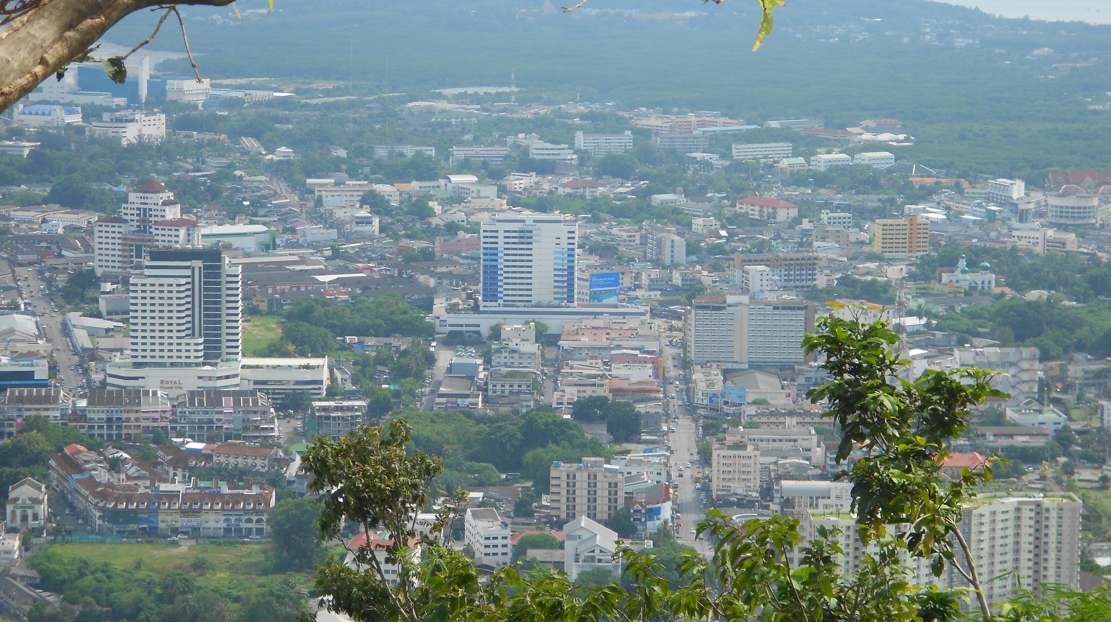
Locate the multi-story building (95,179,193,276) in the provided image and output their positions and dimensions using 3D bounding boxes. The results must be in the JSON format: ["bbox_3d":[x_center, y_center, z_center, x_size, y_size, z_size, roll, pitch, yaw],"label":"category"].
[{"bbox_3d":[-255.650,-48.330,1988.130,55.000,61.000,32.000,4,8,23],"label":"multi-story building"}]

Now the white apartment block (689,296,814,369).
[{"bbox_3d":[102.490,11.840,1649.560,64.000,37.500,19.000,1,7,1],"label":"white apartment block"}]

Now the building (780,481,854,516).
[{"bbox_3d":[102.960,74.150,1249.890,30.000,14.500,16.000,1,7,6],"label":"building"}]

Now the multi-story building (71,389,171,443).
[{"bbox_3d":[-193.080,46.870,1417.190,44.000,20.000,16.000,0,7,-2],"label":"multi-story building"}]

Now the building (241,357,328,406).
[{"bbox_3d":[-129.890,34.260,1526.080,42.000,19.000,31.000,0,7,-3],"label":"building"}]

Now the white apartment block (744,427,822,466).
[{"bbox_3d":[97.620,58.520,1371.580,33.000,14.500,14.000,1,7,0],"label":"white apartment block"}]

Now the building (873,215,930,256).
[{"bbox_3d":[238.740,-50.830,2187.540,35.000,27.500,11.000,-2,8,-18],"label":"building"}]

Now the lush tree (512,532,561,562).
[{"bbox_3d":[-6.430,86.420,1158.560,15.800,10.600,14.000,1,7,0],"label":"lush tree"}]

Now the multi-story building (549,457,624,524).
[{"bbox_3d":[12.700,69.780,1238.470,28.300,23.800,13.000,1,7,4],"label":"multi-story building"}]

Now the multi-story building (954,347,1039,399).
[{"bbox_3d":[212.500,31.350,1528.860,38.500,26.000,18.000,1,7,1],"label":"multi-story building"}]

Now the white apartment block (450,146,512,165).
[{"bbox_3d":[-68.750,-142.070,2936.920,56.000,15.000,15.000,1,7,0],"label":"white apartment block"}]

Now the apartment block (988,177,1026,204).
[{"bbox_3d":[366.390,-95.650,2579.210,10.500,20.000,45.000,-2,8,-18],"label":"apartment block"}]

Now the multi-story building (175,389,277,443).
[{"bbox_3d":[-147.420,47.280,1419.500,46.000,20.500,14.000,0,7,-3],"label":"multi-story building"}]

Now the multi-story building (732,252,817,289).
[{"bbox_3d":[139.060,-25.190,2011.360,51.500,22.000,15.000,-2,8,-19],"label":"multi-story building"}]

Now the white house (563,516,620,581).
[{"bbox_3d":[13.200,85.210,1110.670,19.000,19.400,31.000,1,7,2],"label":"white house"}]

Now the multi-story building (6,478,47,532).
[{"bbox_3d":[-202.750,74.050,1216.000,14.400,16.500,21.000,0,7,-7],"label":"multi-story building"}]

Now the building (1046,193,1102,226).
[{"bbox_3d":[395.380,-76.460,2427.970,37.500,23.000,26.000,1,7,2],"label":"building"}]

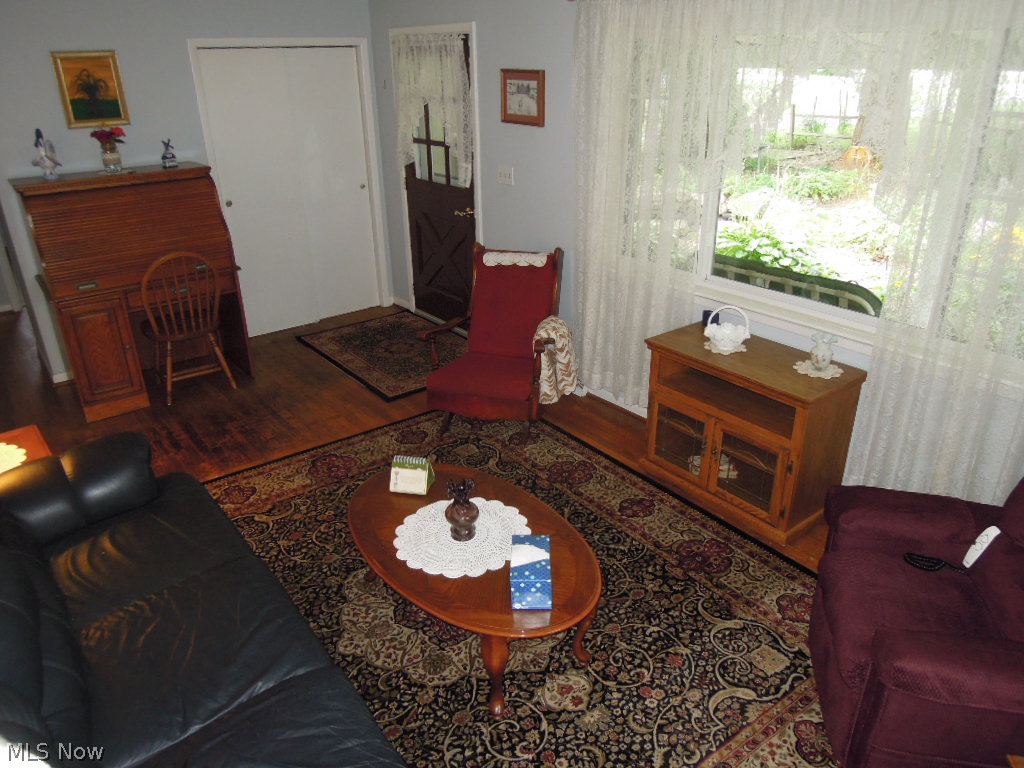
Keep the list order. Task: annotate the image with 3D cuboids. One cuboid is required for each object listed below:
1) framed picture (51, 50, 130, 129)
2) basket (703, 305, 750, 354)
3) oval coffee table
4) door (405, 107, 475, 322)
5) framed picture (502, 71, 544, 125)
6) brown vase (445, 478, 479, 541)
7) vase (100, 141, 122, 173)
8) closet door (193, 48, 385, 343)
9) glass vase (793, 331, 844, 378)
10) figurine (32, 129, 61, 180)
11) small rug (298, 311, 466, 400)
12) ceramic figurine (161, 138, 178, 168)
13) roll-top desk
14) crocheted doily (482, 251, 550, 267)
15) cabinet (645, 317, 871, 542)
[{"bbox_3d":[-2.572,-1.804,4.354,0.348,0.430,0.030,-18,29,-33],"label":"framed picture"},{"bbox_3d":[0.973,-0.250,3.215,0.190,0.190,0.170,9,26,22],"label":"basket"},{"bbox_3d":[-0.150,0.698,2.531,0.654,0.400,1.123,-20,30,-35],"label":"oval coffee table"},{"bbox_3d":[-0.519,-1.366,5.263,0.060,1.900,0.930,-19,30,-33],"label":"door"},{"bbox_3d":[0.055,-1.692,4.196,0.025,0.300,0.415,-19,30,-33],"label":"framed picture"},{"bbox_3d":[-0.176,0.443,2.470,0.112,0.196,0.112,-1,25,1],"label":"brown vase"},{"bbox_3d":[-2.501,-1.411,4.421,0.108,0.175,0.108,-19,30,-33],"label":"vase"},{"bbox_3d":[-1.594,-1.447,5.416,1.160,2.020,0.060,-19,30,-33],"label":"closet door"},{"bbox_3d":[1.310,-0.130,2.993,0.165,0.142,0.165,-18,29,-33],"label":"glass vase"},{"bbox_3d":[-2.769,-1.351,4.188,0.150,0.265,0.150,4,25,12],"label":"figurine"},{"bbox_3d":[-0.821,-0.258,5.198,0.990,0.010,1.450,-19,30,-33],"label":"small rug"},{"bbox_3d":[-2.210,-1.480,4.558,0.095,0.172,0.090,-19,30,-33],"label":"ceramic figurine"},{"bbox_3d":[-2.318,-0.623,4.458,1.040,1.301,0.763,-18,29,-33],"label":"roll-top desk"},{"bbox_3d":[0.017,-0.645,3.661,0.340,0.075,0.060,7,26,17],"label":"crocheted doily"},{"bbox_3d":[1.056,0.186,3.291,0.420,0.669,0.860,-18,29,-33],"label":"cabinet"}]

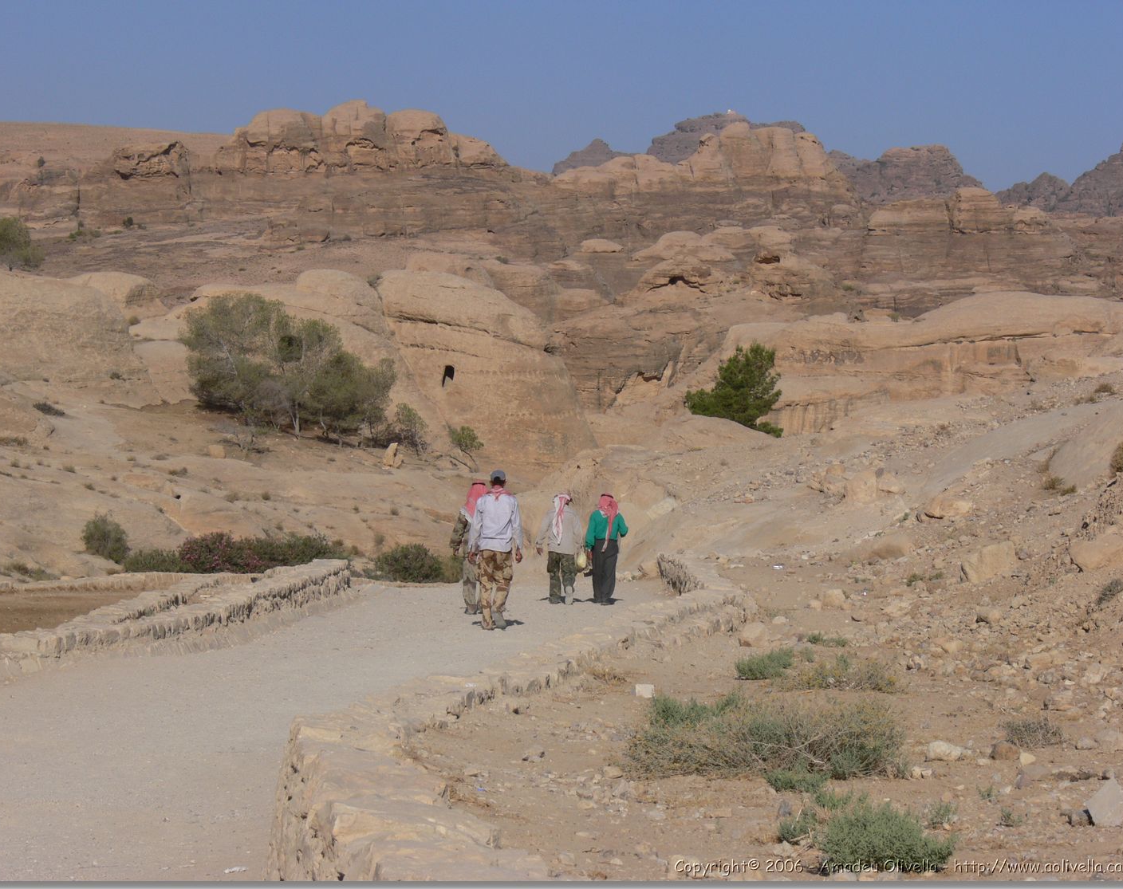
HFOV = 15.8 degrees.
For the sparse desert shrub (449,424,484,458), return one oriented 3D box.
[{"bbox_3d":[-3.632,-0.061,155.000,1.321,1.464,1.189,0,0,0],"label":"sparse desert shrub"}]

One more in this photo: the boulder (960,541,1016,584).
[{"bbox_3d":[5.052,1.391,48.000,0.664,0.483,0.564,0,0,0],"label":"boulder"}]

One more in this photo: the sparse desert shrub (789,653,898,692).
[{"bbox_3d":[1.756,1.430,25.300,0.705,0.238,0.529,0,0,0],"label":"sparse desert shrub"}]

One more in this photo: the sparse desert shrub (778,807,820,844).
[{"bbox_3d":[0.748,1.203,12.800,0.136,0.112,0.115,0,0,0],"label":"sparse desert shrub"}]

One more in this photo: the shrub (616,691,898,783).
[{"bbox_3d":[1.051,1.513,21.000,1.447,0.387,1.013,0,0,0],"label":"shrub"}]

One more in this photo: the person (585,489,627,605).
[{"bbox_3d":[0.700,1.598,62.300,0.600,1.730,0.450,0,0,3],"label":"person"}]

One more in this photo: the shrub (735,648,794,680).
[{"bbox_3d":[1.392,1.504,27.800,0.404,0.207,0.323,0,0,0],"label":"shrub"}]

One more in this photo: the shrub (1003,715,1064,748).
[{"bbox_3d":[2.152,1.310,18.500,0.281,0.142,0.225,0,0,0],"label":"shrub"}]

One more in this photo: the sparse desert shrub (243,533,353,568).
[{"bbox_3d":[-6.340,2.610,97.000,2.570,1.028,1.542,0,0,0],"label":"sparse desert shrub"}]

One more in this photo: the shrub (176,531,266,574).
[{"bbox_3d":[-7.971,2.600,95.000,2.101,1.138,1.576,0,0,0],"label":"shrub"}]

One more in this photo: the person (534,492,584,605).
[{"bbox_3d":[-0.046,1.605,62.300,0.680,1.720,0.520,0,0,6],"label":"person"}]

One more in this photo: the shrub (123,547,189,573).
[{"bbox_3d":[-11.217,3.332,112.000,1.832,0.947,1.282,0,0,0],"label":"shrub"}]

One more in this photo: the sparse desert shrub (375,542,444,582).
[{"bbox_3d":[-3.438,2.709,92.000,1.568,0.975,1.333,0,0,0],"label":"sparse desert shrub"}]

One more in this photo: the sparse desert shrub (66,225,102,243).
[{"bbox_3d":[-38.866,-17.160,330.000,2.889,1.445,2.022,0,0,0],"label":"sparse desert shrub"}]

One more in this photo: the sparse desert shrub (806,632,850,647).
[{"bbox_3d":[2.362,1.732,36.000,0.398,0.126,0.279,0,0,0],"label":"sparse desert shrub"}]

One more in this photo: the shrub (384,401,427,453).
[{"bbox_3d":[-6.014,-0.608,158.000,1.674,2.075,1.507,0,0,0],"label":"shrub"}]

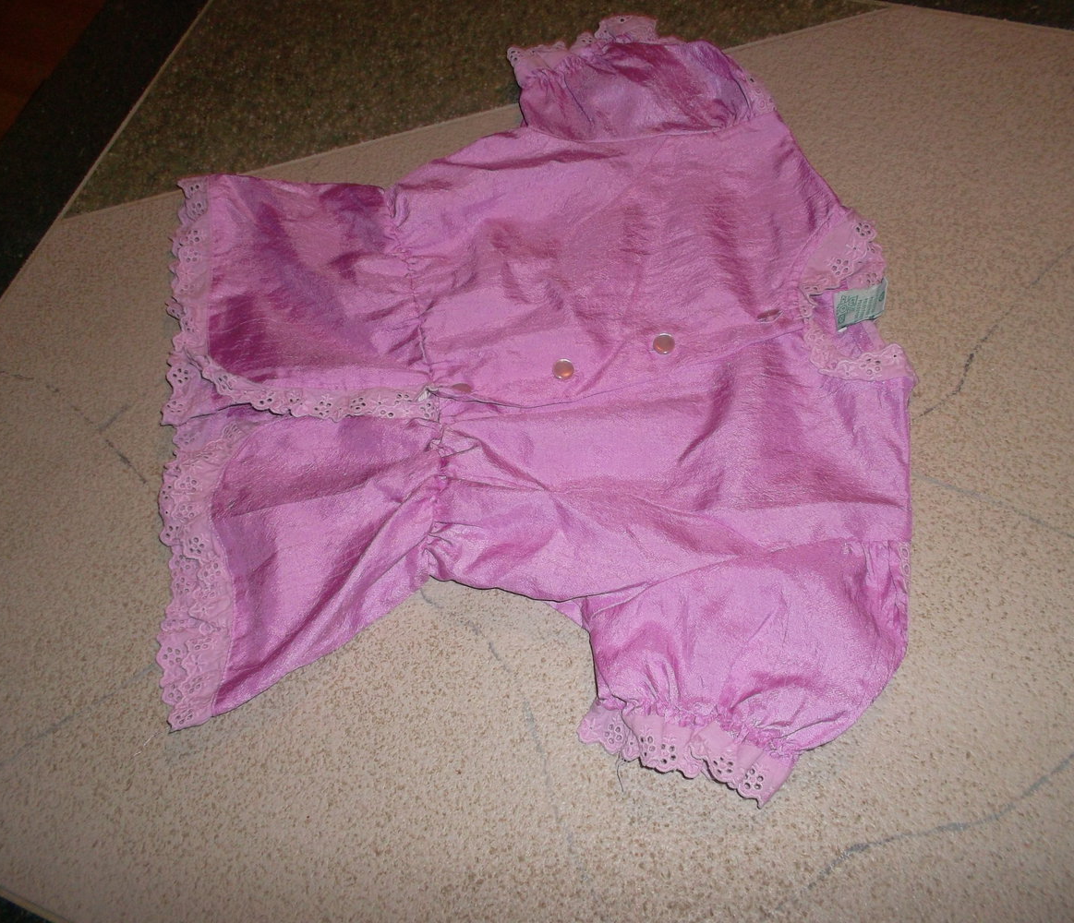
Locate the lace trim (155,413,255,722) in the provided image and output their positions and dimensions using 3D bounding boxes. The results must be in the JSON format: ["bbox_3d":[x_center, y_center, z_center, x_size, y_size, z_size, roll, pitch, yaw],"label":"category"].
[{"bbox_3d":[-0.173,0.053,0.505,0.048,0.013,0.166,-5,63,4],"label":"lace trim"}]

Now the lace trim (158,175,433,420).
[{"bbox_3d":[-0.140,-0.099,0.576,0.155,0.018,0.202,-9,62,2],"label":"lace trim"}]

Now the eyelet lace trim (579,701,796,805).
[{"bbox_3d":[0.065,0.125,0.437,0.092,0.018,0.027,16,66,14],"label":"eyelet lace trim"}]

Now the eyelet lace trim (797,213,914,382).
[{"bbox_3d":[0.164,-0.089,0.530,0.050,0.022,0.110,-5,63,4],"label":"eyelet lace trim"}]

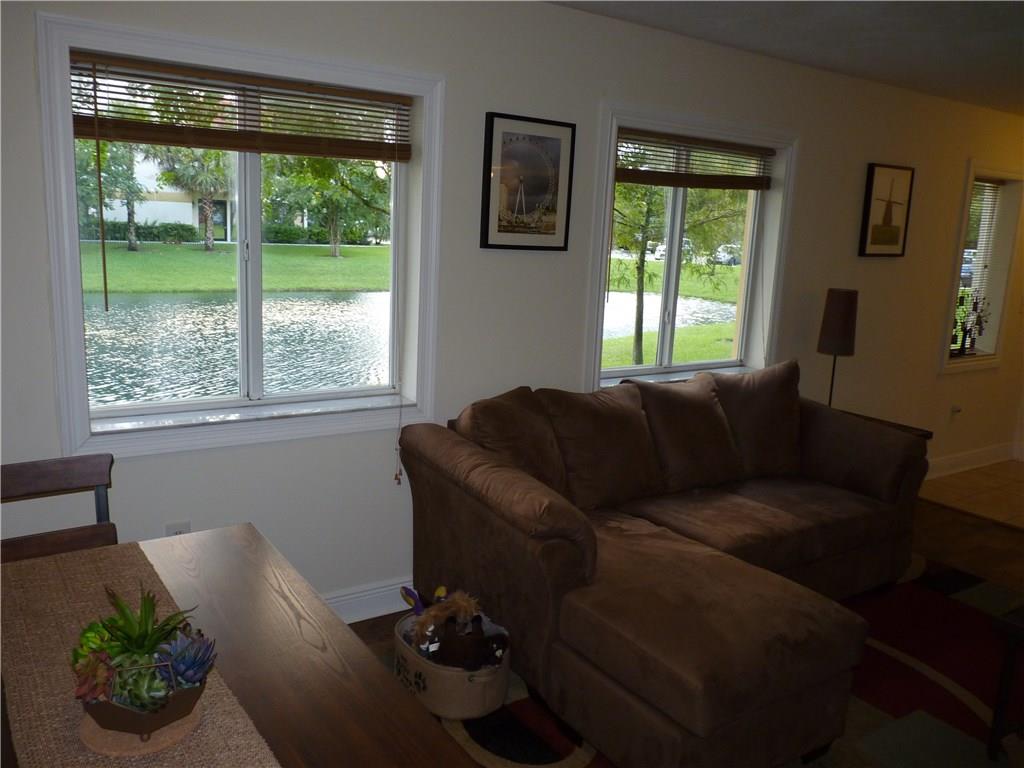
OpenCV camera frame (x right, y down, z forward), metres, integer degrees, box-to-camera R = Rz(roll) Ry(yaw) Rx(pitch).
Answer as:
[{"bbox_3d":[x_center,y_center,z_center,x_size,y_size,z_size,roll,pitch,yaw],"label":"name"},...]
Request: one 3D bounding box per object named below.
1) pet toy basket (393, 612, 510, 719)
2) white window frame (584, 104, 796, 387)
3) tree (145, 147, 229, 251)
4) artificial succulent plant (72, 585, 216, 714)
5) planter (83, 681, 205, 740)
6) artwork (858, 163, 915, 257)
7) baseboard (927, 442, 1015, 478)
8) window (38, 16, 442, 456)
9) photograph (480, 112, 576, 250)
[{"bbox_3d":[-0.207,0.962,2.802,0.370,0.195,0.480,-4,13,-32],"label":"pet toy basket"},{"bbox_3d":[0.866,-0.597,3.908,1.280,1.325,0.150,-4,13,-32],"label":"white window frame"},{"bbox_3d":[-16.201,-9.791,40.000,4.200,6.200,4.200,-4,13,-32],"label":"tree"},{"bbox_3d":[-0.609,0.429,1.328,0.215,0.170,0.195,-4,13,-32],"label":"artificial succulent plant"},{"bbox_3d":[-0.609,0.504,1.333,0.190,0.085,0.180,-4,13,-32],"label":"planter"},{"bbox_3d":[2.148,-0.987,4.570,0.400,0.510,0.035,-4,13,-32],"label":"artwork"},{"bbox_3d":[3.264,0.539,5.637,1.170,0.145,0.020,-4,13,-32],"label":"baseboard"},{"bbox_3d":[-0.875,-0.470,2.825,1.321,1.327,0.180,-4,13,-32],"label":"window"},{"bbox_3d":[0.072,-0.813,3.263,0.410,0.515,0.035,-4,13,-32],"label":"photograph"}]

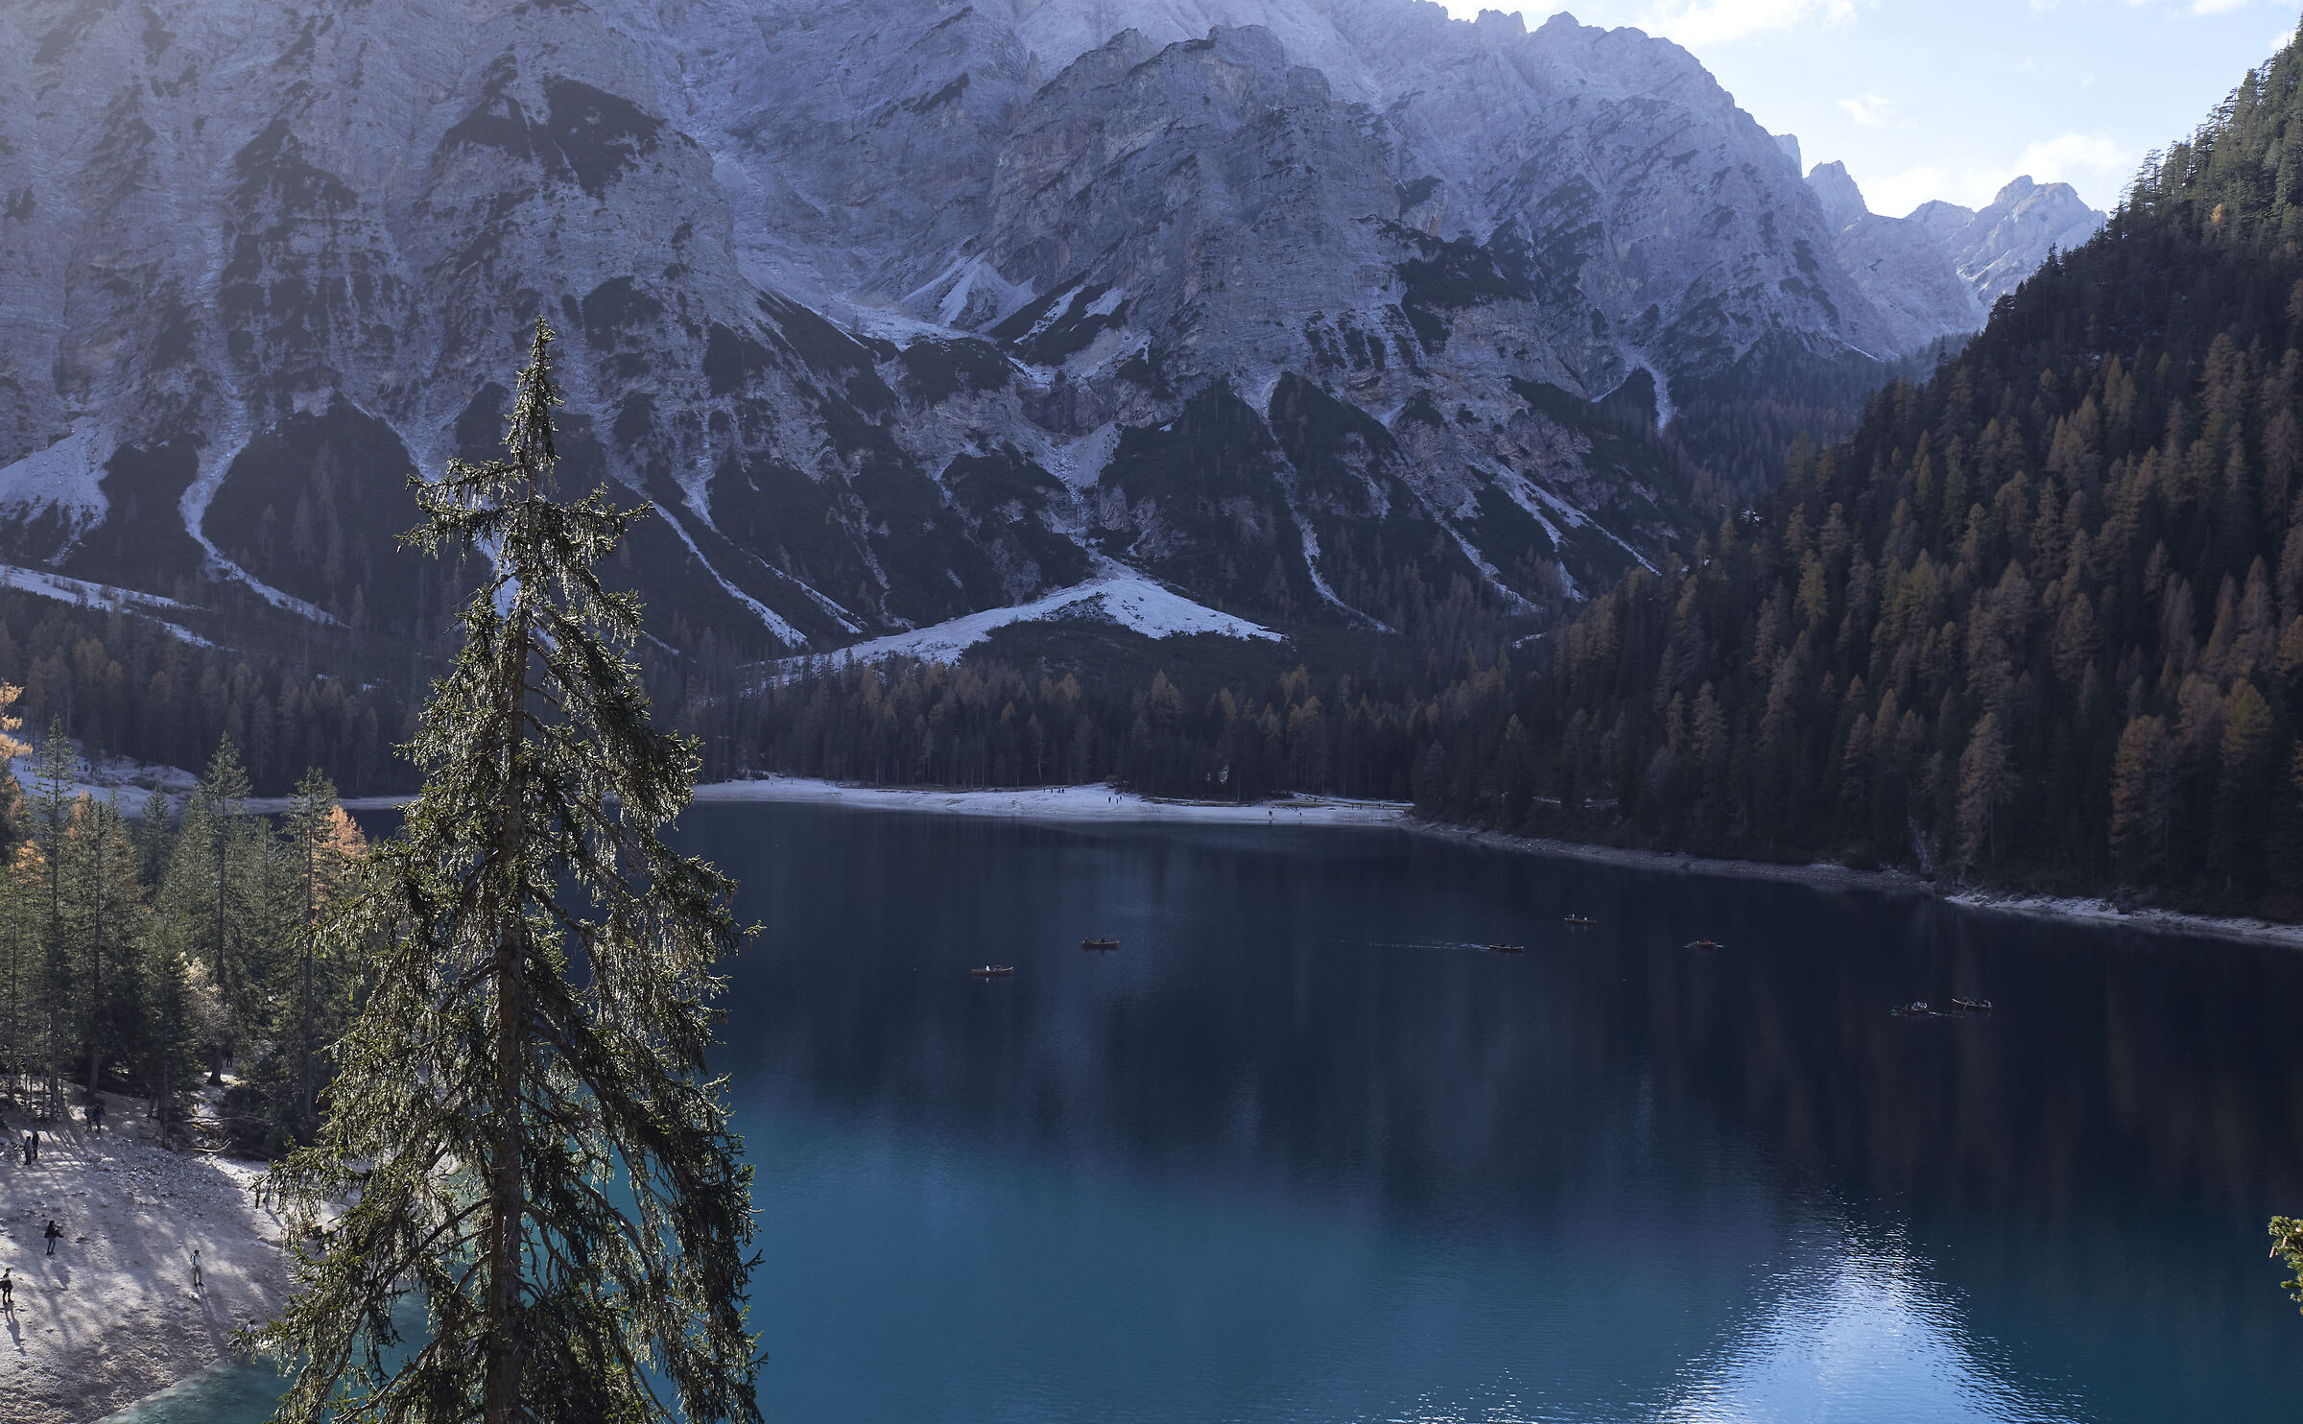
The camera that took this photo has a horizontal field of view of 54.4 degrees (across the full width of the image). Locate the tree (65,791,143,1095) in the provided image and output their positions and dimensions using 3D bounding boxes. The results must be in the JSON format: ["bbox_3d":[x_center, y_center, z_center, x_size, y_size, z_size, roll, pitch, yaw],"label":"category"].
[{"bbox_3d":[-67.821,15.387,145.000,4.800,20.100,4.800,1,1,0],"label":"tree"}]

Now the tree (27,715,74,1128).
[{"bbox_3d":[-69.293,13.036,141.000,2.900,24.900,2.900,1,1,0],"label":"tree"}]

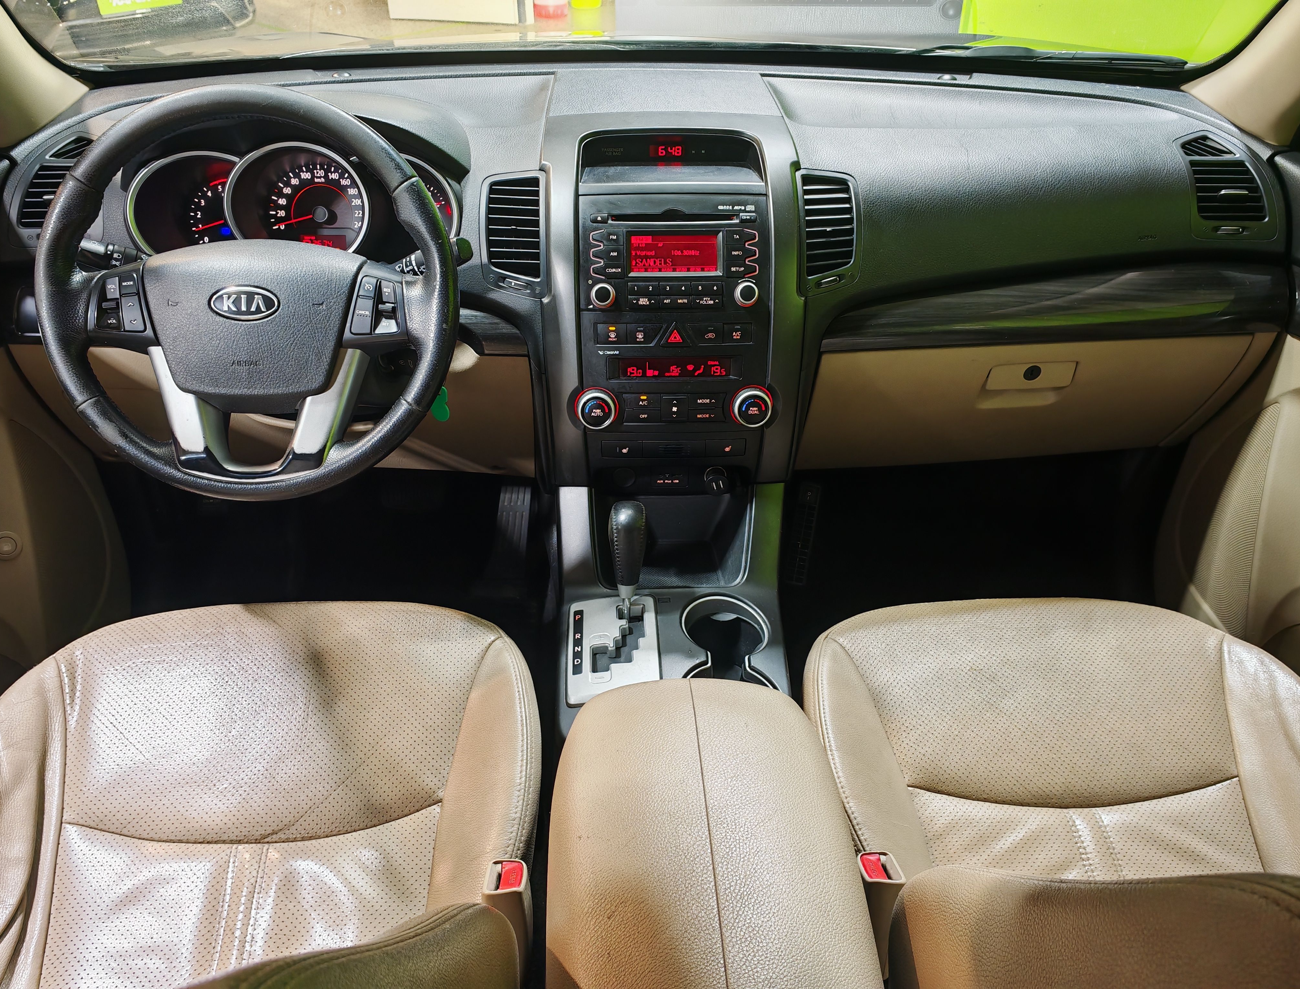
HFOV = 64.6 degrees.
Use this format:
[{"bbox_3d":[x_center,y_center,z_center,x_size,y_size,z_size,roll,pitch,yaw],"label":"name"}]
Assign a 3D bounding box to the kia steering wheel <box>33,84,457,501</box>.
[{"bbox_3d":[-0.375,-0.188,0.982,0.385,0.385,0.100,-1,3,-3],"label":"kia steering wheel"}]

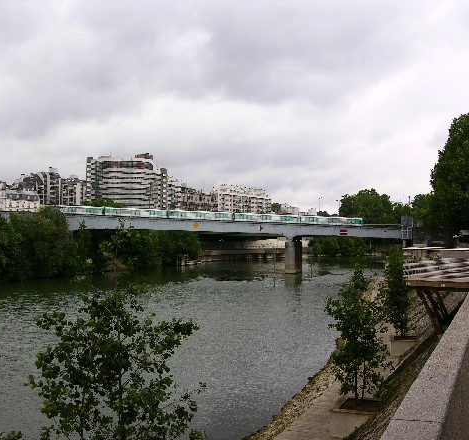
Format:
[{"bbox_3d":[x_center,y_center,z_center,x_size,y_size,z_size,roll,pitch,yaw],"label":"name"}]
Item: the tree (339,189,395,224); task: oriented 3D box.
[{"bbox_3d":[48.230,-0.566,215.183,19.500,21.800,18.000,0,-2,0],"label":"tree"}]

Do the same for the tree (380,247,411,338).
[{"bbox_3d":[5.139,2.306,18.825,1.080,2.950,1.050,0,-2,0],"label":"tree"}]

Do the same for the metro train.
[{"bbox_3d":[-7.859,-0.216,143.500,77.000,3.500,2.500,2,-2,0],"label":"metro train"}]

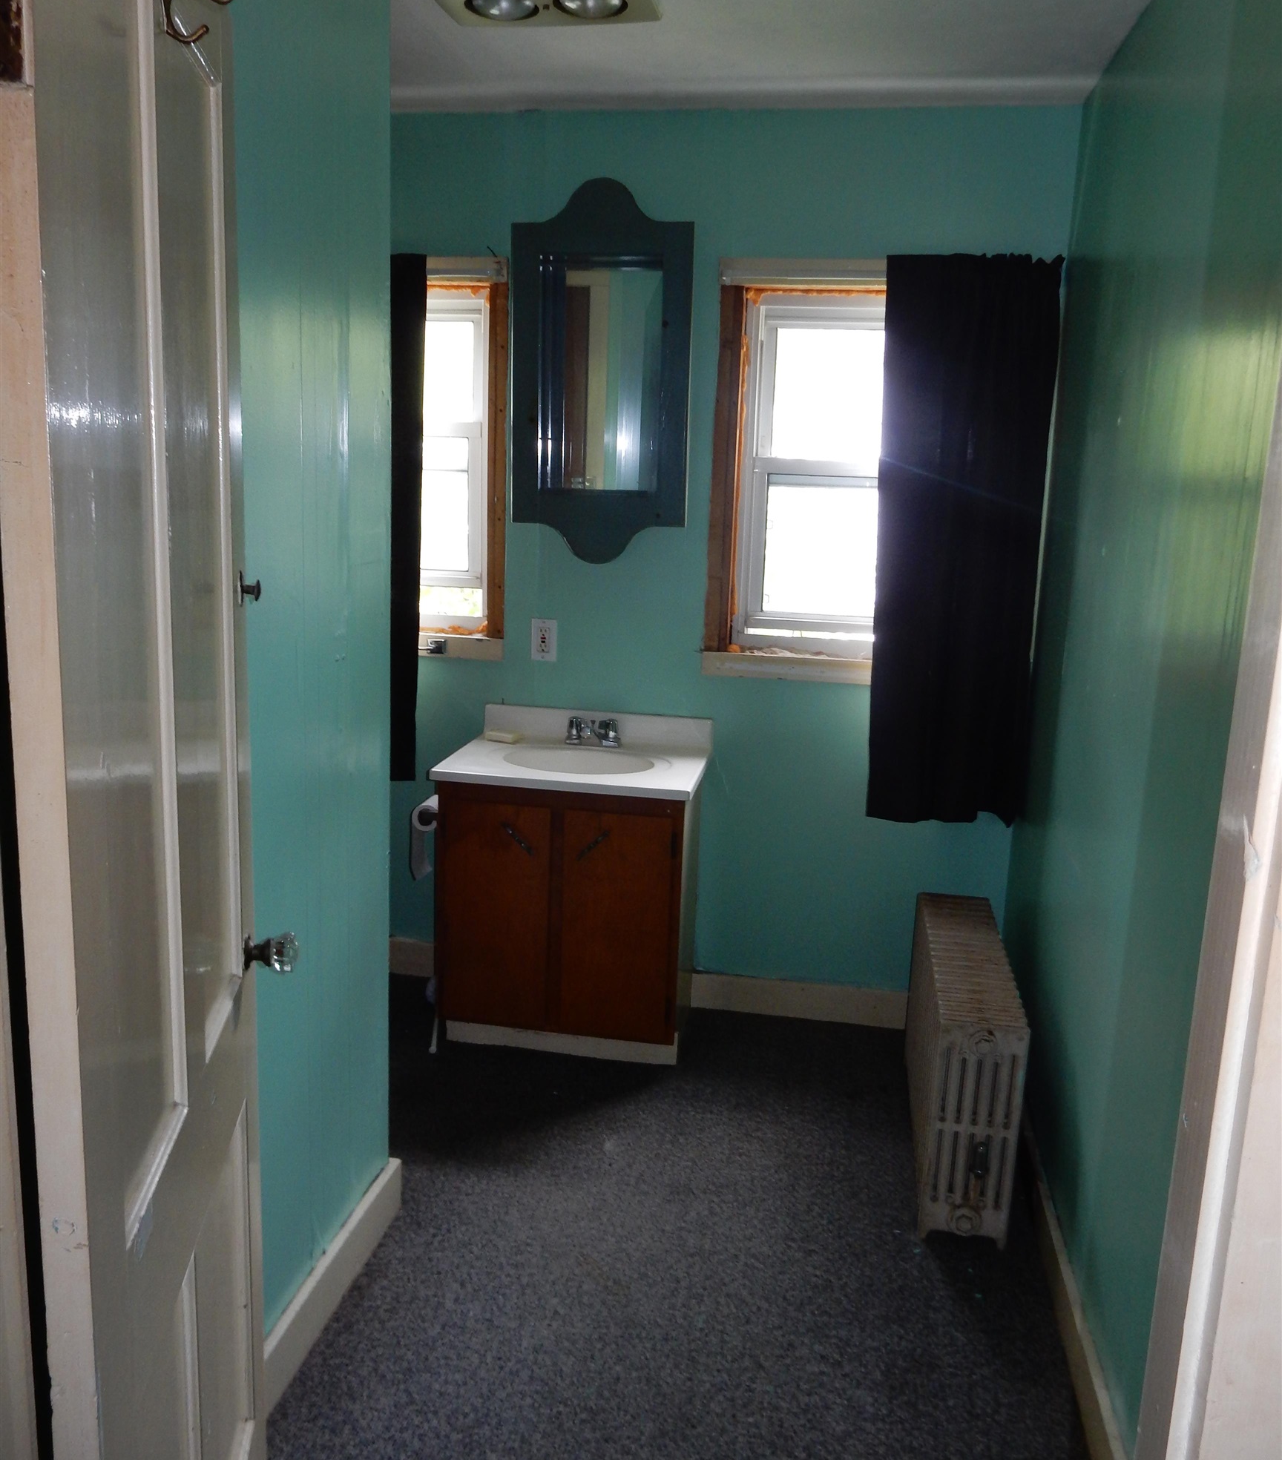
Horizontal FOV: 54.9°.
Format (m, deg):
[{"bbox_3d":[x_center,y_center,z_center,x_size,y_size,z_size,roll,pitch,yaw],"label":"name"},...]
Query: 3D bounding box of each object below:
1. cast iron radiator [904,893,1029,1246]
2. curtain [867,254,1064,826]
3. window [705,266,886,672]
[{"bbox_3d":[0.700,0.708,2.739,0.164,0.453,0.810,4,10,9],"label":"cast iron radiator"},{"bbox_3d":[0.791,-0.452,3.118,0.415,1.410,0.085,4,10,9],"label":"curtain"},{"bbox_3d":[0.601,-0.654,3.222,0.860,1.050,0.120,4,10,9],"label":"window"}]

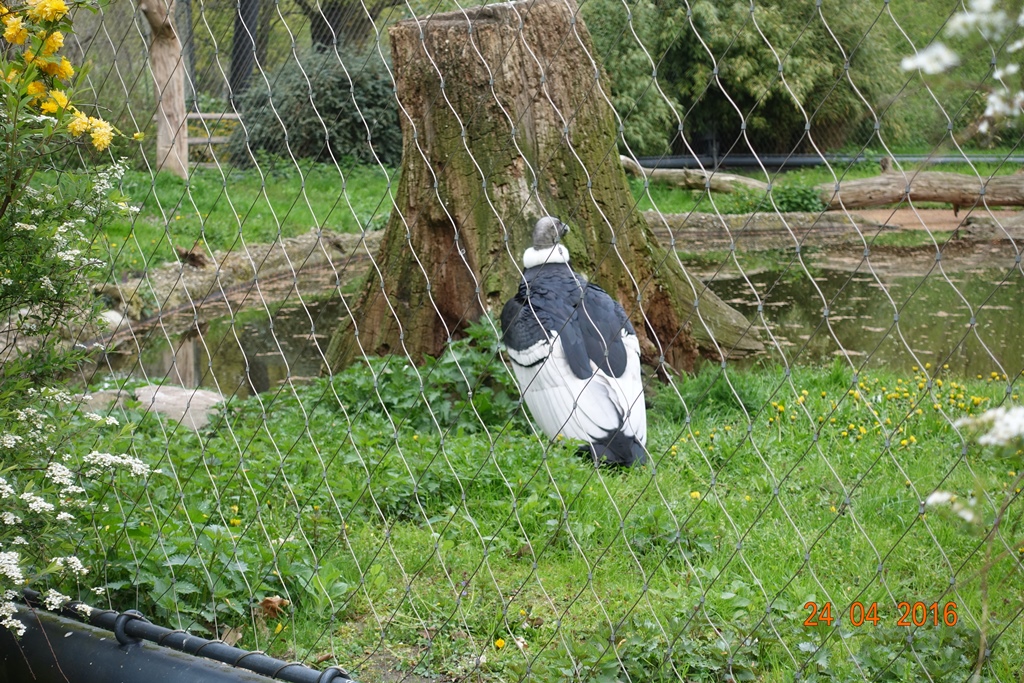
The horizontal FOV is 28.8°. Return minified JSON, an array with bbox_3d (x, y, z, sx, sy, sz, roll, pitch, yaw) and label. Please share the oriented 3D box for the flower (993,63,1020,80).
[{"bbox_3d":[0.360,-0.197,1.450,0.020,0.013,0.017,2,7,24],"label":"flower"}]

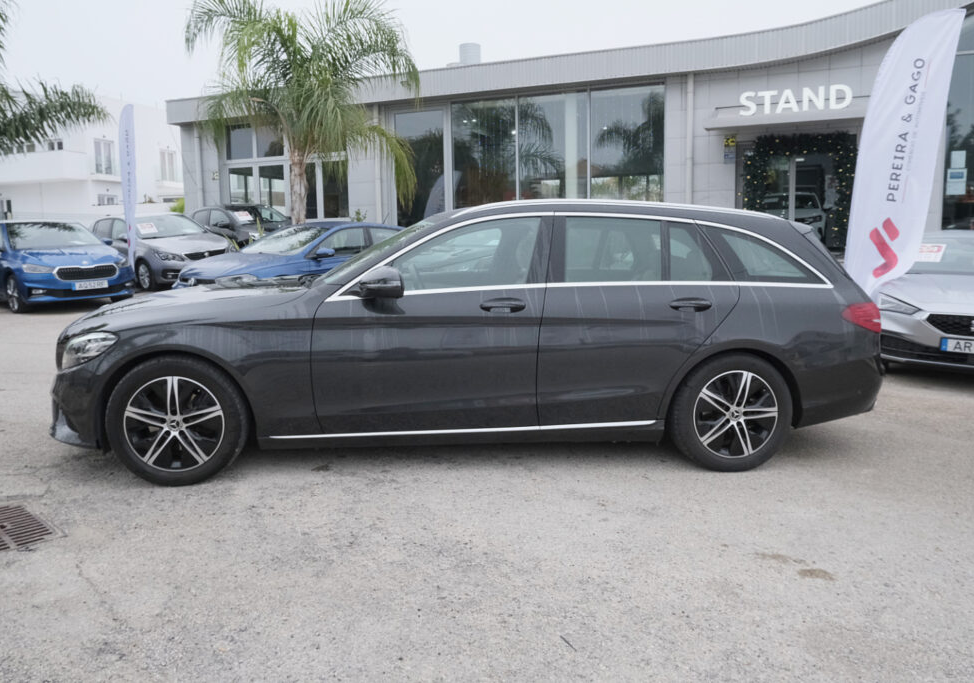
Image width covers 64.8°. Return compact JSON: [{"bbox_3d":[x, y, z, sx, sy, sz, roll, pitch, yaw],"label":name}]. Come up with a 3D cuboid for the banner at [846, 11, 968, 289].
[{"bbox_3d":[3.670,-1.420,6.900,0.850,2.950,0.160,3,8,21],"label":"banner"}]

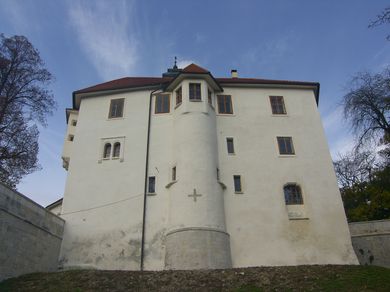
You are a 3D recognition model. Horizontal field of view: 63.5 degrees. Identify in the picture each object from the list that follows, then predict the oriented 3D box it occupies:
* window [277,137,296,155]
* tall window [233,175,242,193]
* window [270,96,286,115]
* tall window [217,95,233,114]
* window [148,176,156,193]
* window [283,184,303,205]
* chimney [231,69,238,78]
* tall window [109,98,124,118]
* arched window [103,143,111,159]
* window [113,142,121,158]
[{"bbox_3d":[6.533,0.036,22.657,1.097,1.445,0.200,0,-29,-4],"label":"window"},{"bbox_3d":[2.850,2.553,20.974,0.440,1.178,0.200,0,-29,-4],"label":"tall window"},{"bbox_3d":[6.426,-3.091,24.404,1.122,1.734,0.200,0,-29,-4],"label":"window"},{"bbox_3d":[2.326,-3.103,24.110,1.090,1.743,0.200,0,-29,-4],"label":"tall window"},{"bbox_3d":[-2.810,2.623,20.901,0.406,1.144,0.200,-3,-29,2],"label":"window"},{"bbox_3d":[6.506,3.242,20.856,1.186,1.425,0.200,0,-29,-4],"label":"window"},{"bbox_3d":[3.879,-6.740,30.962,0.620,1.210,0.620,0,-29,-4],"label":"chimney"},{"bbox_3d":[-6.002,-2.851,24.419,1.139,1.748,0.200,-6,-29,6],"label":"tall window"},{"bbox_3d":[-6.240,0.374,22.675,0.481,1.220,0.200,-6,-29,6],"label":"arched window"},{"bbox_3d":[-5.544,0.324,22.586,0.477,1.236,0.200,-6,-29,6],"label":"window"}]

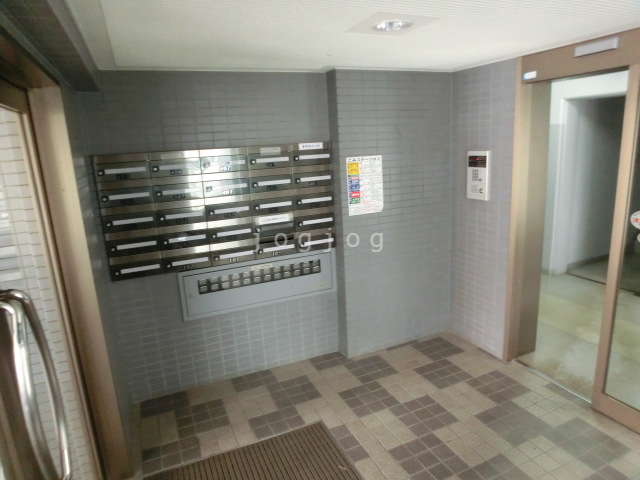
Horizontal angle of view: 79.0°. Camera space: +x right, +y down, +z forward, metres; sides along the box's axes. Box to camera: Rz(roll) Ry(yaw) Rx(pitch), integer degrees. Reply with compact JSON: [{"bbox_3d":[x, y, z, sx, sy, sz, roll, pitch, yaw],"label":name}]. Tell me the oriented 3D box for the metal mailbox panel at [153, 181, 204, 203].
[{"bbox_3d":[-0.898,-0.308,2.471,0.299,0.109,0.030,-9,14,-21],"label":"metal mailbox panel"}]

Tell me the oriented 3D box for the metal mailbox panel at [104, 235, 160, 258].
[{"bbox_3d":[-1.119,0.033,2.325,0.287,0.103,0.030,-8,14,-22],"label":"metal mailbox panel"}]

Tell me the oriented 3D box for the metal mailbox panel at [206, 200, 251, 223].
[{"bbox_3d":[-0.592,-0.187,2.501,0.287,0.103,0.030,-8,14,-22],"label":"metal mailbox panel"}]

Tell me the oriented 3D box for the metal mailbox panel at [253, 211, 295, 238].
[{"bbox_3d":[-0.321,-0.110,2.752,0.303,0.154,0.040,-8,13,-20],"label":"metal mailbox panel"}]

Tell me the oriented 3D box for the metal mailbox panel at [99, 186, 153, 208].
[{"bbox_3d":[-1.179,-0.266,2.362,0.299,0.109,0.030,-9,14,-21],"label":"metal mailbox panel"}]

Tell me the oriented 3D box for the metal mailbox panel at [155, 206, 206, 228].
[{"bbox_3d":[-0.890,-0.157,2.506,0.299,0.109,0.030,-9,14,-21],"label":"metal mailbox panel"}]

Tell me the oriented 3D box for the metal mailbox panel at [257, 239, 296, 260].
[{"bbox_3d":[-0.316,0.040,2.783,0.303,0.154,0.040,-8,13,-20],"label":"metal mailbox panel"}]

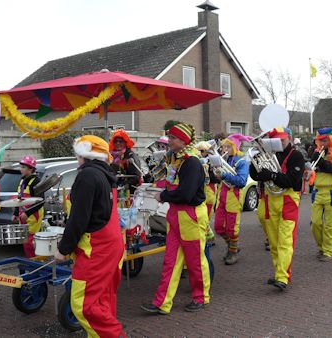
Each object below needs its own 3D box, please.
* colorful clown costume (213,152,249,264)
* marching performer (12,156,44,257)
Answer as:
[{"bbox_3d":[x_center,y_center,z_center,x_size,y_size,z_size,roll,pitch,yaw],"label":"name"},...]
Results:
[{"bbox_3d":[0.895,0.521,6.219,0.450,1.480,0.480,-4,4,-44],"label":"colorful clown costume"},{"bbox_3d":[-1.737,0.626,5.708,0.450,1.500,0.400,2,4,43],"label":"marching performer"}]

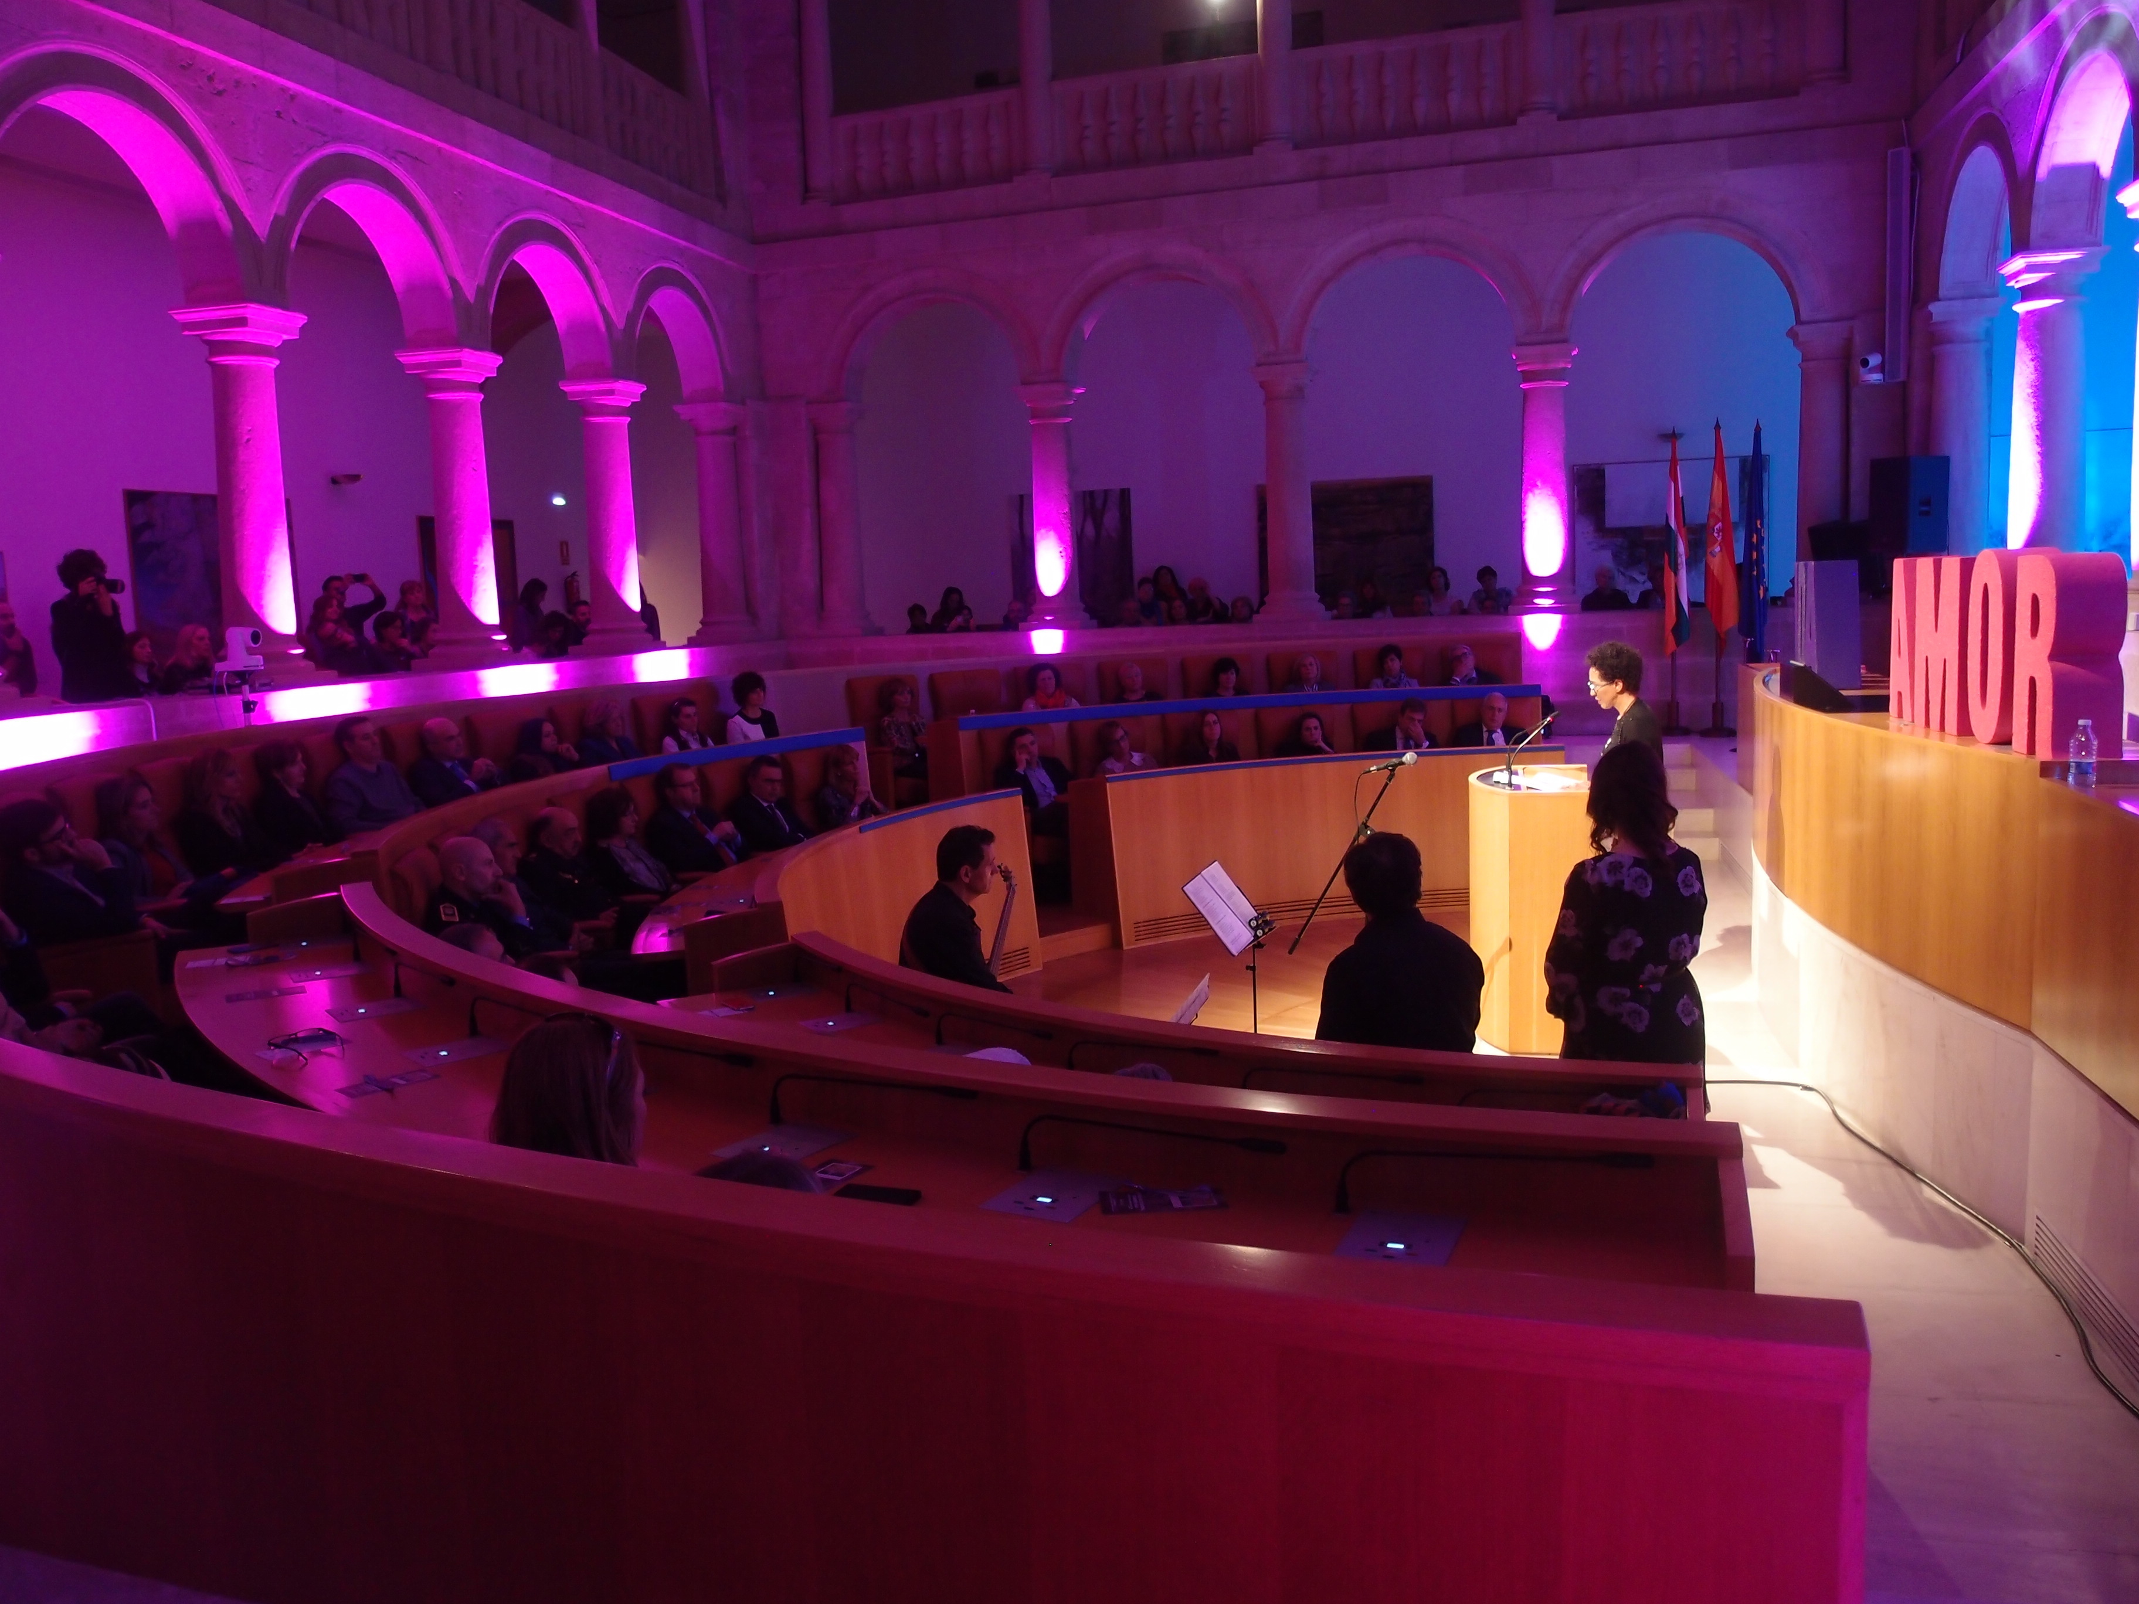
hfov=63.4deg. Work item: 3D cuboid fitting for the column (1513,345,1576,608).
[{"bbox_3d":[4.145,-2.776,15.033,0.580,2.265,0.580,0,7,16],"label":"column"}]

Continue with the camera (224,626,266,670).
[{"bbox_3d":[-4.121,-0.764,8.603,0.190,0.215,0.170,-1,7,10],"label":"camera"}]

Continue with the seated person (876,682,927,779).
[{"bbox_3d":[-1.110,-0.293,12.457,0.480,1.154,0.780,-6,8,-31],"label":"seated person"}]

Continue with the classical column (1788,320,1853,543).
[{"bbox_3d":[6.285,-2.788,14.403,0.560,2.265,0.560,0,7,16],"label":"classical column"}]

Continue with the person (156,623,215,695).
[{"bbox_3d":[-5.430,-0.475,11.025,0.720,1.300,0.520,-2,7,3],"label":"person"}]

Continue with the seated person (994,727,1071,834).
[{"bbox_3d":[-0.148,0.108,12.439,0.600,1.250,0.800,-7,9,-34],"label":"seated person"}]

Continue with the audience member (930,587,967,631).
[{"bbox_3d":[-1.141,-1.416,17.006,0.500,1.380,0.600,-3,7,-2],"label":"audience member"}]

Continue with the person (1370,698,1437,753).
[{"bbox_3d":[2.463,-0.102,12.309,0.580,1.250,0.780,-3,7,-4],"label":"person"}]

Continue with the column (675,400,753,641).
[{"bbox_3d":[-3.308,-2.649,16.449,0.533,2.253,0.576,0,7,15],"label":"column"}]

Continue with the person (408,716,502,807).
[{"bbox_3d":[-3.669,0.114,10.617,0.800,1.250,0.580,0,8,21],"label":"person"}]

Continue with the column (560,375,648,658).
[{"bbox_3d":[-3.938,-2.429,14.890,0.580,2.265,0.580,0,7,16],"label":"column"}]

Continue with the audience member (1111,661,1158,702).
[{"bbox_3d":[0.540,-0.403,12.405,0.520,1.180,0.750,-4,7,-15],"label":"audience member"}]

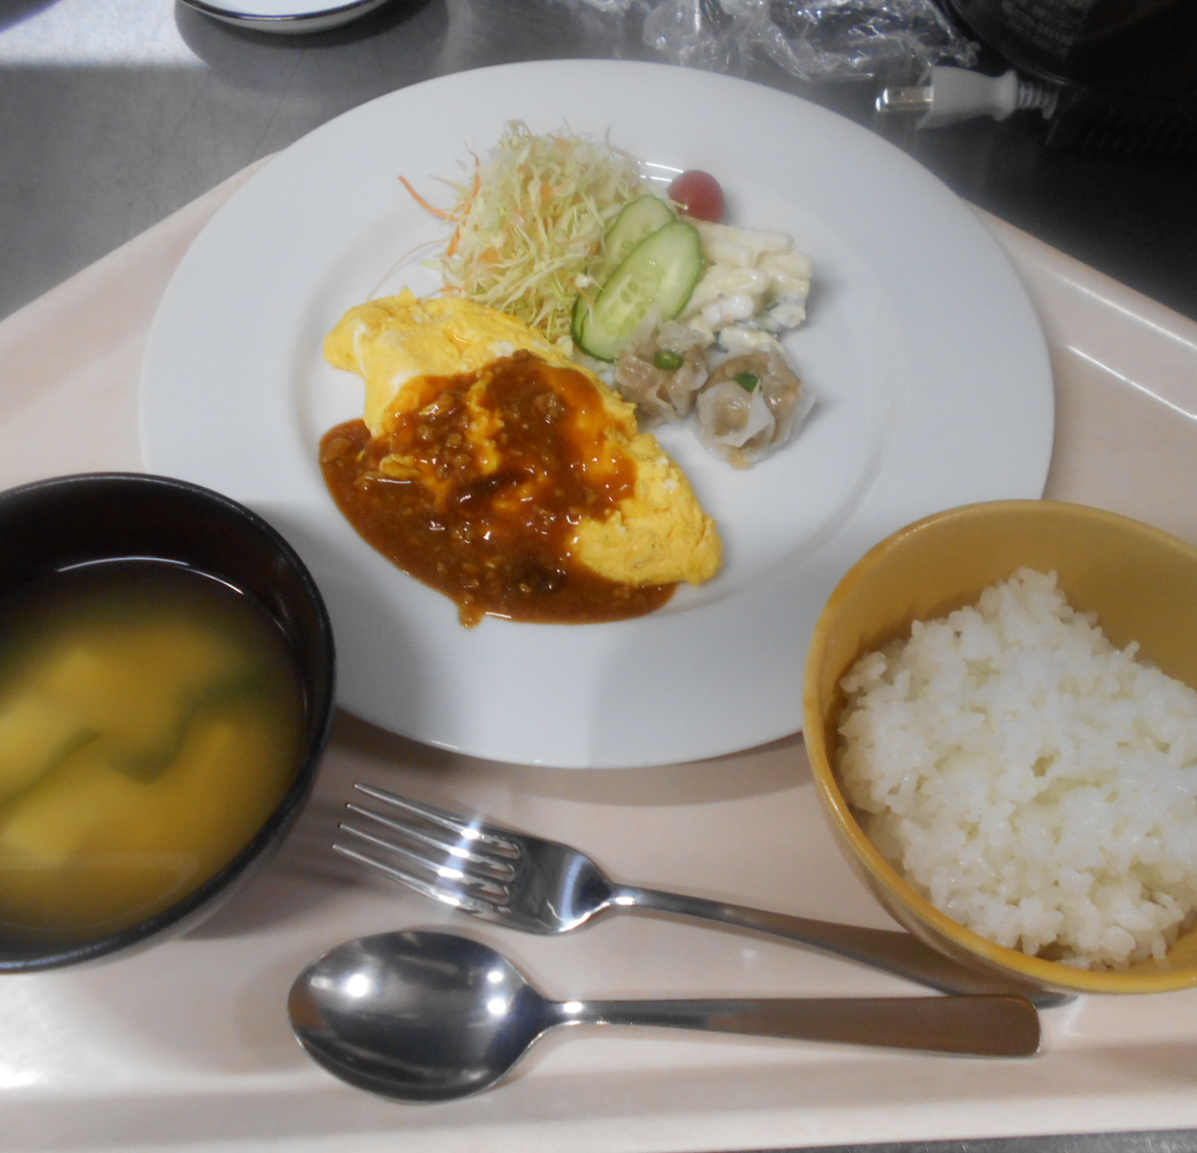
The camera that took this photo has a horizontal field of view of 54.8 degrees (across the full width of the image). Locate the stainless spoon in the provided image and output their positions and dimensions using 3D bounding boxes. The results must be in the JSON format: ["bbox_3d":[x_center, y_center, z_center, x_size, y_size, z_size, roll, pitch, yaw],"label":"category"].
[{"bbox_3d":[0.016,0.104,0.269,0.176,0.021,0.037,2,60,0],"label":"stainless spoon"}]

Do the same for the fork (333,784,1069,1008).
[{"bbox_3d":[0.025,0.084,0.281,0.183,0.022,0.023,12,60,5],"label":"fork"}]

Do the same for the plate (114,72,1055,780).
[{"bbox_3d":[0.001,-0.064,0.365,0.274,0.025,0.274,1,60,-1],"label":"plate"}]

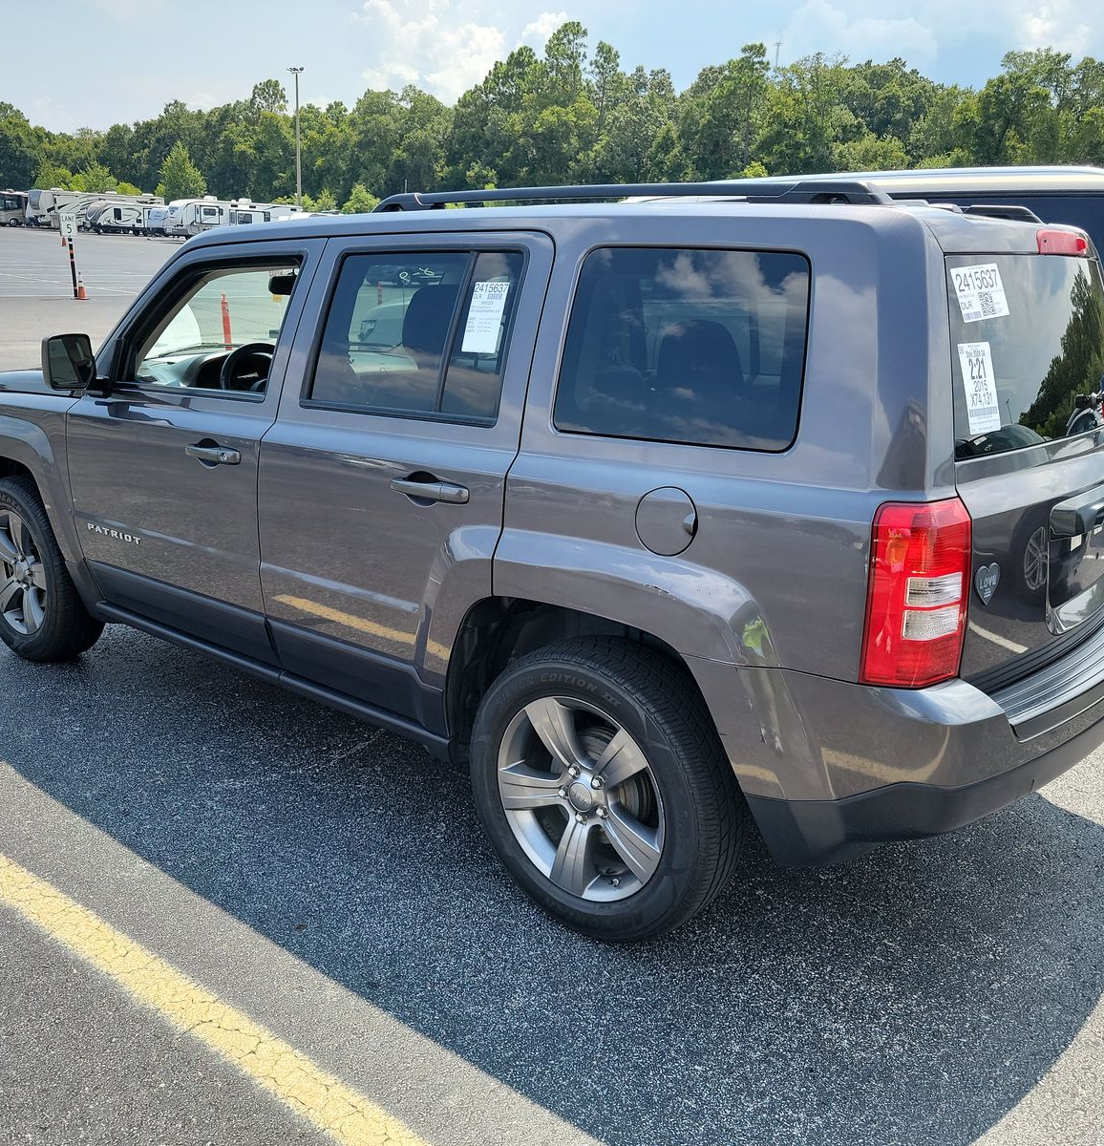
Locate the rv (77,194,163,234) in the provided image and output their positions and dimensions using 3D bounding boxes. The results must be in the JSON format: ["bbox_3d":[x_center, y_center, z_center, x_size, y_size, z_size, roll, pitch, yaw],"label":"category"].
[{"bbox_3d":[-41.741,-35.585,106.766,2.450,3.100,8.800,15,22,39],"label":"rv"}]

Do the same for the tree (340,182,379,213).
[{"bbox_3d":[-22.169,-42.235,122.802,5.200,5.800,5.000,2,16,0],"label":"tree"}]

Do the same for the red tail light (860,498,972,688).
[{"bbox_3d":[0.627,0.030,1.831,0.125,0.325,0.130,14,20,37],"label":"red tail light"}]

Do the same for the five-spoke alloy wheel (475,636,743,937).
[{"bbox_3d":[0.114,0.498,2.495,0.690,0.690,0.225,14,20,36],"label":"five-spoke alloy wheel"}]

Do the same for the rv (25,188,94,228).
[{"bbox_3d":[-49.194,-38.844,113.890,2.500,3.950,11.600,15,22,39],"label":"rv"}]

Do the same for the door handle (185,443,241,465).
[{"bbox_3d":[-0.949,-0.331,2.971,0.235,0.040,0.045,14,20,37],"label":"door handle"}]

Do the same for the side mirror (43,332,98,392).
[{"bbox_3d":[-1.454,-0.650,3.214,0.115,0.175,0.185,14,20,36],"label":"side mirror"}]

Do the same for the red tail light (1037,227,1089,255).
[{"bbox_3d":[1.097,-0.710,2.276,0.060,0.055,0.310,14,20,37],"label":"red tail light"}]

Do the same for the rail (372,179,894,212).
[{"bbox_3d":[0.077,-0.851,2.415,1.430,0.060,0.050,14,20,37],"label":"rail"}]

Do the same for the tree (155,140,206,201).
[{"bbox_3d":[-45.555,-47.606,130.000,5.800,10.400,5.800,-5,18,-19],"label":"tree"}]

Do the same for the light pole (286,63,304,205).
[{"bbox_3d":[-25.796,-42.922,108.239,1.700,16.200,1.400,2,16,0],"label":"light pole"}]

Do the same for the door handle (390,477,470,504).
[{"bbox_3d":[-0.297,-0.196,2.500,0.255,0.050,0.050,14,20,36],"label":"door handle"}]

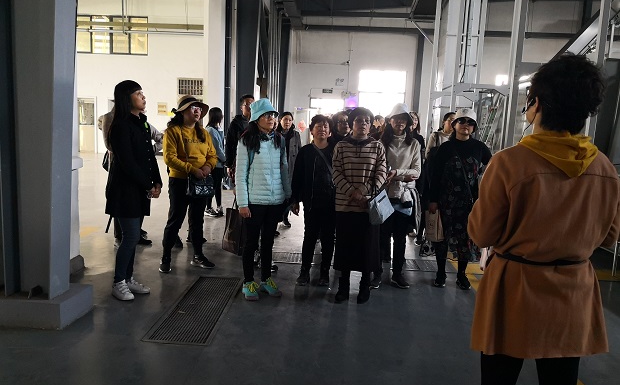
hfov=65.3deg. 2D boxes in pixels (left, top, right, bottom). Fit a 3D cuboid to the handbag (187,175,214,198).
[{"bbox_3d":[-1.003,-0.055,4.450,0.220,0.190,0.110,-4,11,-33],"label":"handbag"}]

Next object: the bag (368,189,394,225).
[{"bbox_3d":[0.568,0.112,3.850,0.090,0.210,0.220,-6,15,40],"label":"bag"}]

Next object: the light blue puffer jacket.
[{"bbox_3d":[-0.390,-0.180,4.060,0.500,0.610,0.290,-1,8,-22],"label":"light blue puffer jacket"}]

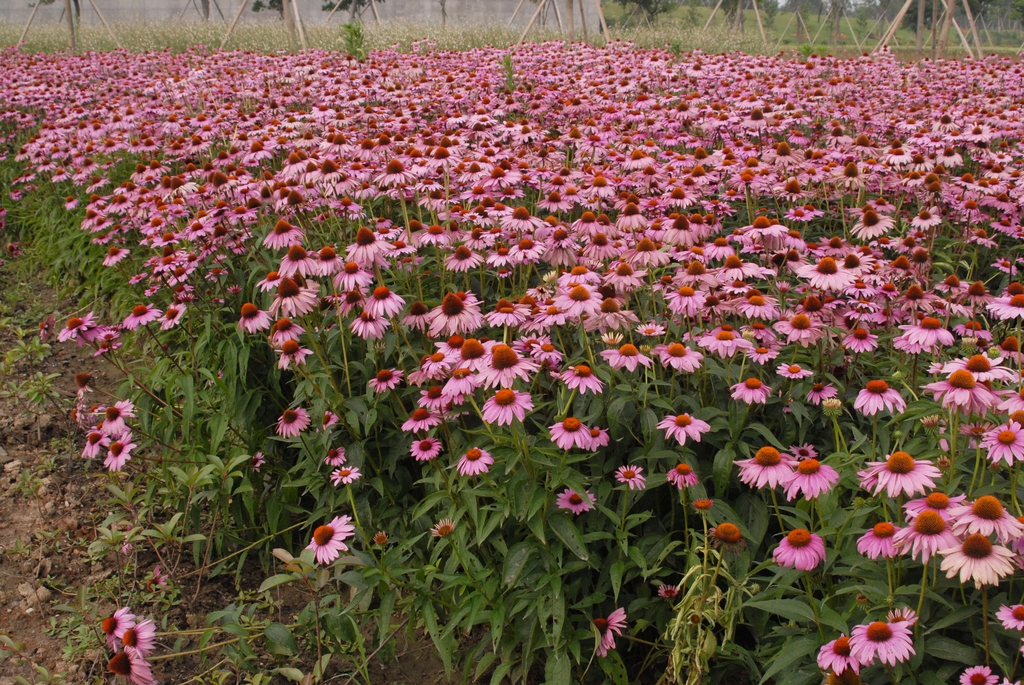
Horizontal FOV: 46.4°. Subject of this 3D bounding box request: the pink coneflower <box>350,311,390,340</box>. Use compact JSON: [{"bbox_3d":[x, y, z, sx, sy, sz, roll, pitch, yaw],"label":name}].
[{"bbox_3d":[-0.272,-0.033,2.300,0.077,0.045,0.077,0,17,0],"label":"pink coneflower"}]

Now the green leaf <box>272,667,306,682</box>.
[{"bbox_3d":[-0.428,0.639,2.300,0.064,0.022,0.036,4,36,-3],"label":"green leaf"}]

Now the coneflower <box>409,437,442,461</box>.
[{"bbox_3d":[-0.151,0.180,2.100,0.054,0.023,0.054,0,44,0],"label":"coneflower"}]

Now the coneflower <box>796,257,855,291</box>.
[{"bbox_3d":[0.524,-0.115,2.000,0.097,0.044,0.097,0,19,0],"label":"coneflower"}]

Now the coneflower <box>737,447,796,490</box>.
[{"bbox_3d":[0.423,0.204,1.980,0.100,0.047,0.098,0,22,0],"label":"coneflower"}]

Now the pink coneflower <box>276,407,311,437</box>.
[{"bbox_3d":[-0.380,0.129,2.050,0.067,0.034,0.067,-23,35,0],"label":"pink coneflower"}]

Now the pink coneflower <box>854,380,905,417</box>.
[{"bbox_3d":[0.632,0.092,2.050,0.089,0.046,0.089,5,16,17],"label":"pink coneflower"}]

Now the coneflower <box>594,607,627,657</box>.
[{"bbox_3d":[0.135,0.417,1.750,0.038,0.080,0.080,33,0,-23],"label":"coneflower"}]

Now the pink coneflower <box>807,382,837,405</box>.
[{"bbox_3d":[0.634,0.104,2.450,0.061,0.031,0.061,-16,22,5],"label":"pink coneflower"}]

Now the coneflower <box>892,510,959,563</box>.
[{"bbox_3d":[0.553,0.254,1.600,0.087,0.051,0.087,6,16,20],"label":"coneflower"}]

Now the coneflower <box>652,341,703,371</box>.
[{"bbox_3d":[0.305,0.023,2.200,0.092,0.039,0.092,6,19,8],"label":"coneflower"}]

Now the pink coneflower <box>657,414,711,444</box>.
[{"bbox_3d":[0.301,0.147,2.100,0.094,0.035,0.092,0,22,0],"label":"pink coneflower"}]

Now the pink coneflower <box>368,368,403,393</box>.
[{"bbox_3d":[-0.254,0.076,2.400,0.068,0.034,0.068,-7,25,2],"label":"pink coneflower"}]

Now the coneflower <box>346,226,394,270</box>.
[{"bbox_3d":[-0.304,-0.205,2.550,0.102,0.072,0.100,-3,19,1],"label":"coneflower"}]

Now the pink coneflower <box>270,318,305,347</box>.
[{"bbox_3d":[-0.451,-0.020,2.400,0.068,0.041,0.068,3,20,-1],"label":"pink coneflower"}]

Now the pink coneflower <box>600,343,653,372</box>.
[{"bbox_3d":[0.196,0.026,2.050,0.089,0.037,0.089,0,19,0],"label":"pink coneflower"}]

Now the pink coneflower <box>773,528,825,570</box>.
[{"bbox_3d":[0.428,0.308,1.780,0.080,0.044,0.080,0,24,0],"label":"pink coneflower"}]

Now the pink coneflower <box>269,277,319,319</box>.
[{"bbox_3d":[-0.364,-0.079,1.980,0.085,0.058,0.085,-9,22,0],"label":"pink coneflower"}]

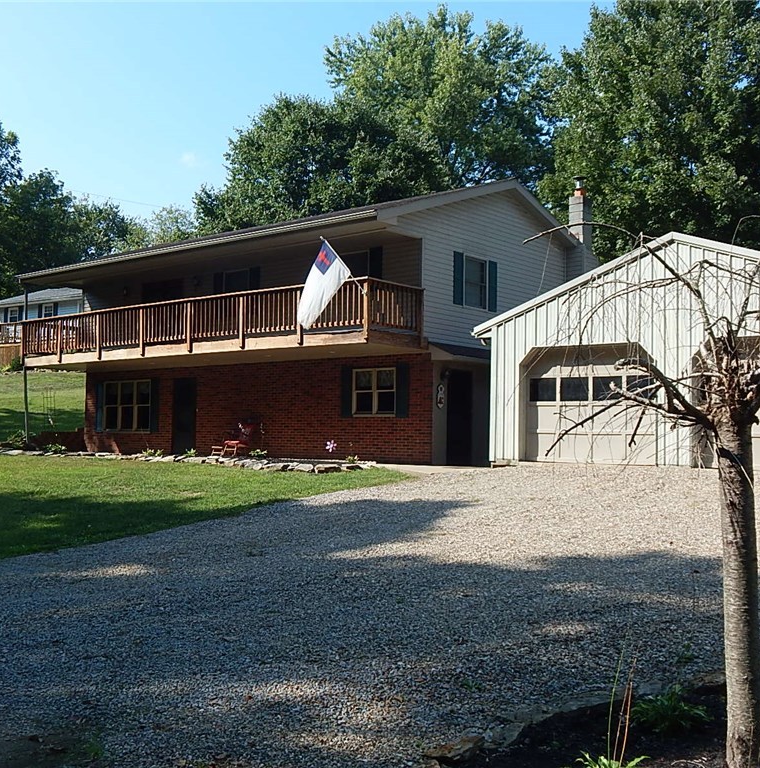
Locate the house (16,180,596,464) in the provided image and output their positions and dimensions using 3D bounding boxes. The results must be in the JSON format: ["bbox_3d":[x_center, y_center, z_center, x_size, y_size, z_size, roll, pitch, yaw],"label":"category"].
[{"bbox_3d":[-1.954,-1.352,26.174,13.043,6.547,9.084,-2,-3,41],"label":"house"}]

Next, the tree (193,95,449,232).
[{"bbox_3d":[-2.427,-5.548,40.288,10.180,12.270,10.000,0,-3,0],"label":"tree"}]

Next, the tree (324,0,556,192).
[{"bbox_3d":[2.837,-8.720,47.438,10.650,18.690,10.700,0,-3,0],"label":"tree"}]

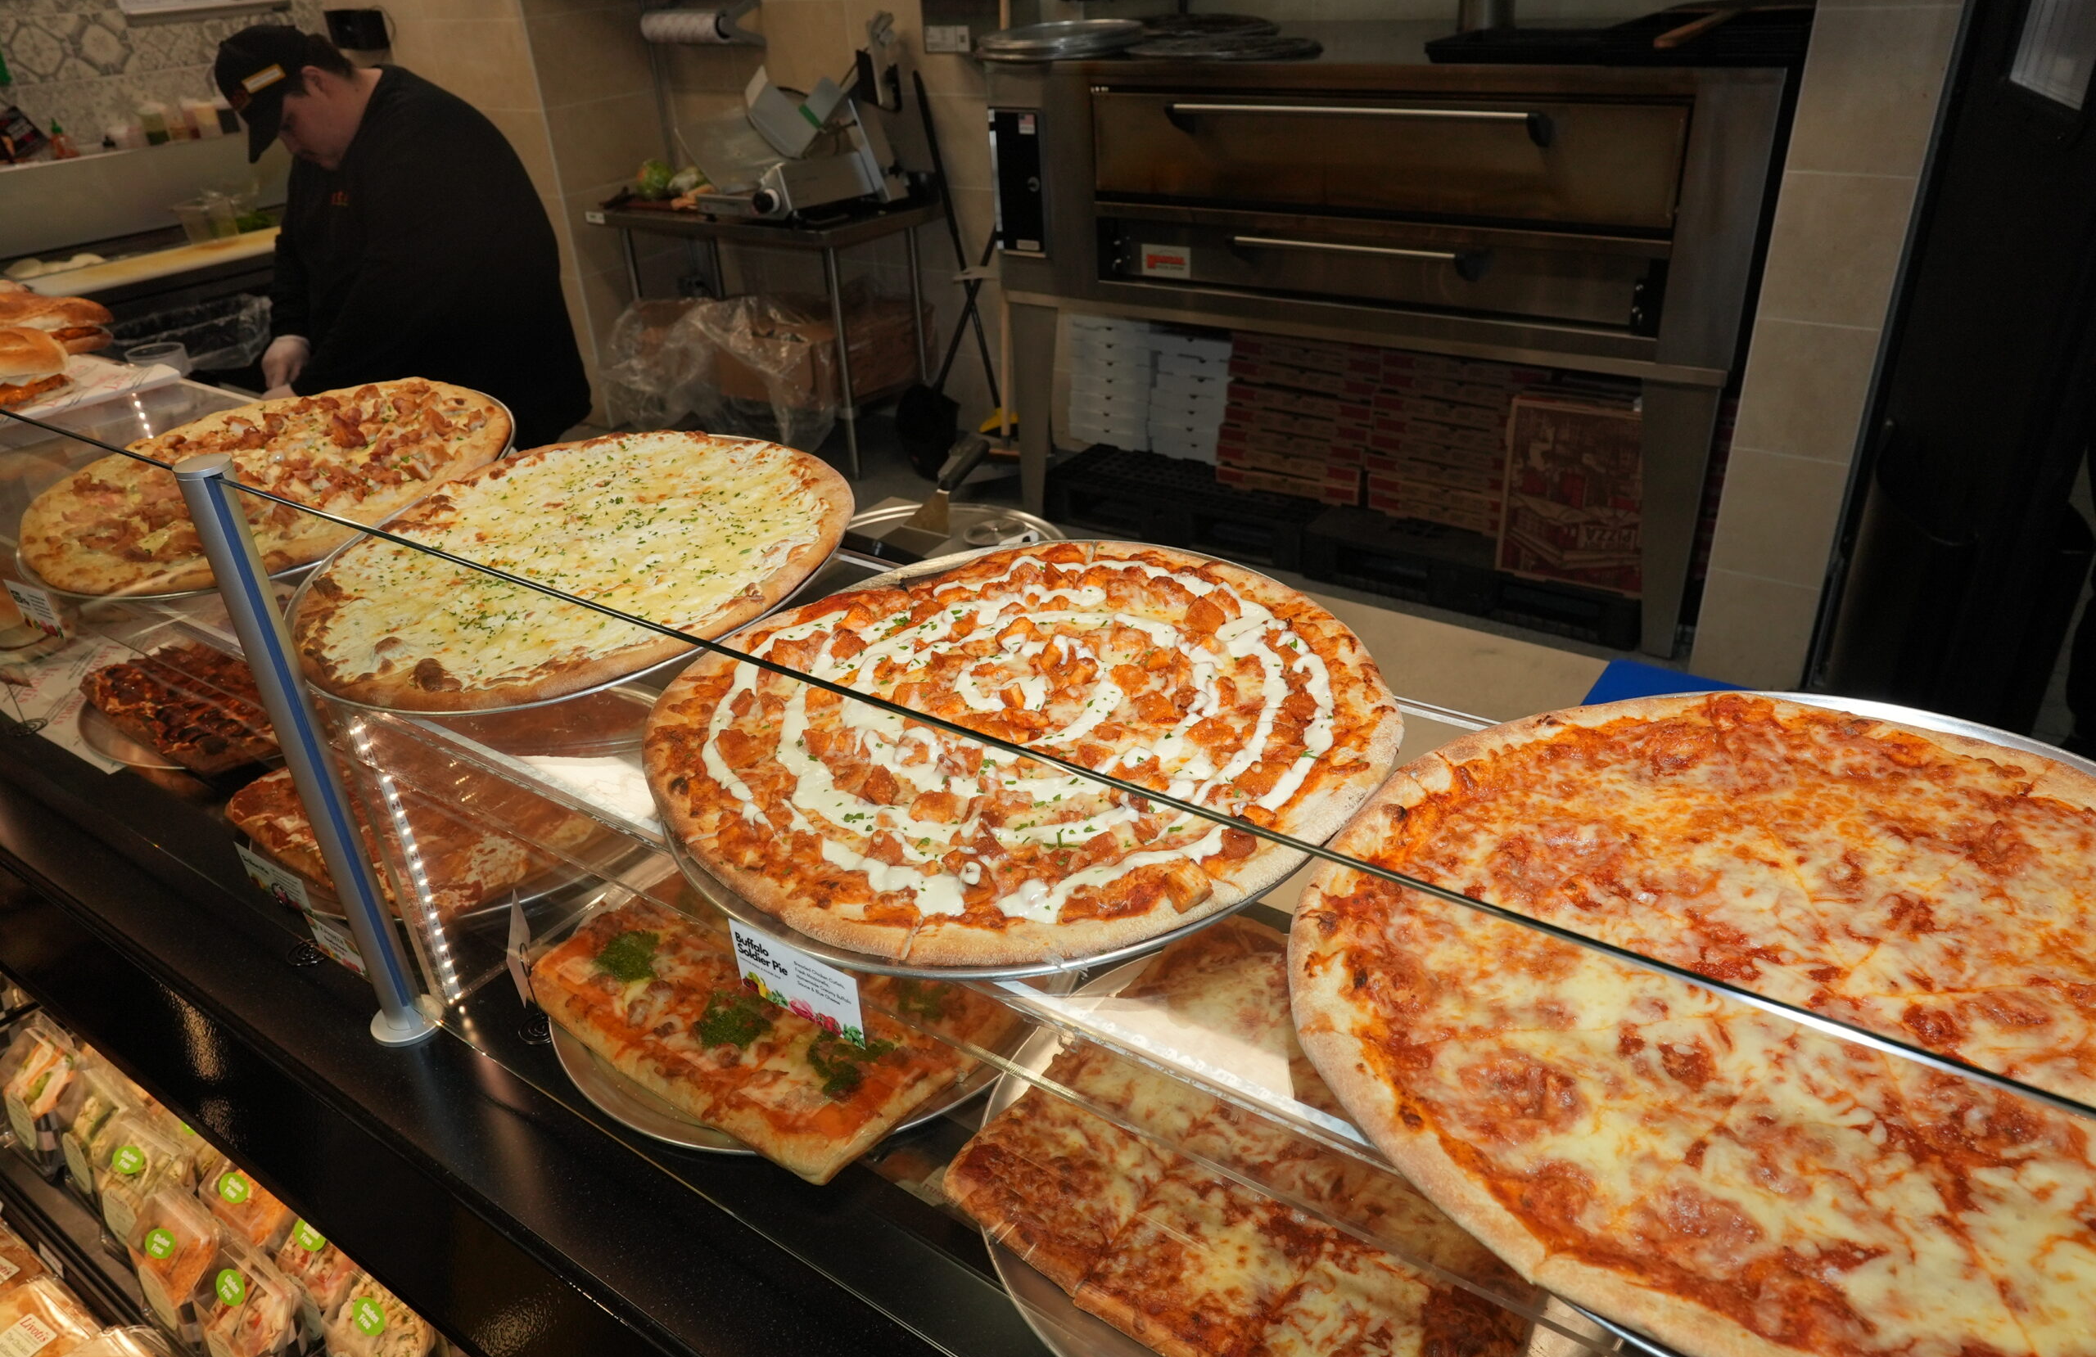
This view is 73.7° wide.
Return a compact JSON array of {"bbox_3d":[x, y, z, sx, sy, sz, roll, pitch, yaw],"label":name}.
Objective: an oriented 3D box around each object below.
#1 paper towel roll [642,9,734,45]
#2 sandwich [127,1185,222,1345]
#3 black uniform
[{"bbox_3d":[-1.338,-2.401,5.152,0.460,0.106,0.106,16,34,32],"label":"paper towel roll"},{"bbox_3d":[-0.816,0.559,1.327,0.103,0.110,0.075,16,34,32],"label":"sandwich"},{"bbox_3d":[-1.225,-0.785,2.824,0.520,0.820,0.550,-24,35,-34],"label":"black uniform"}]

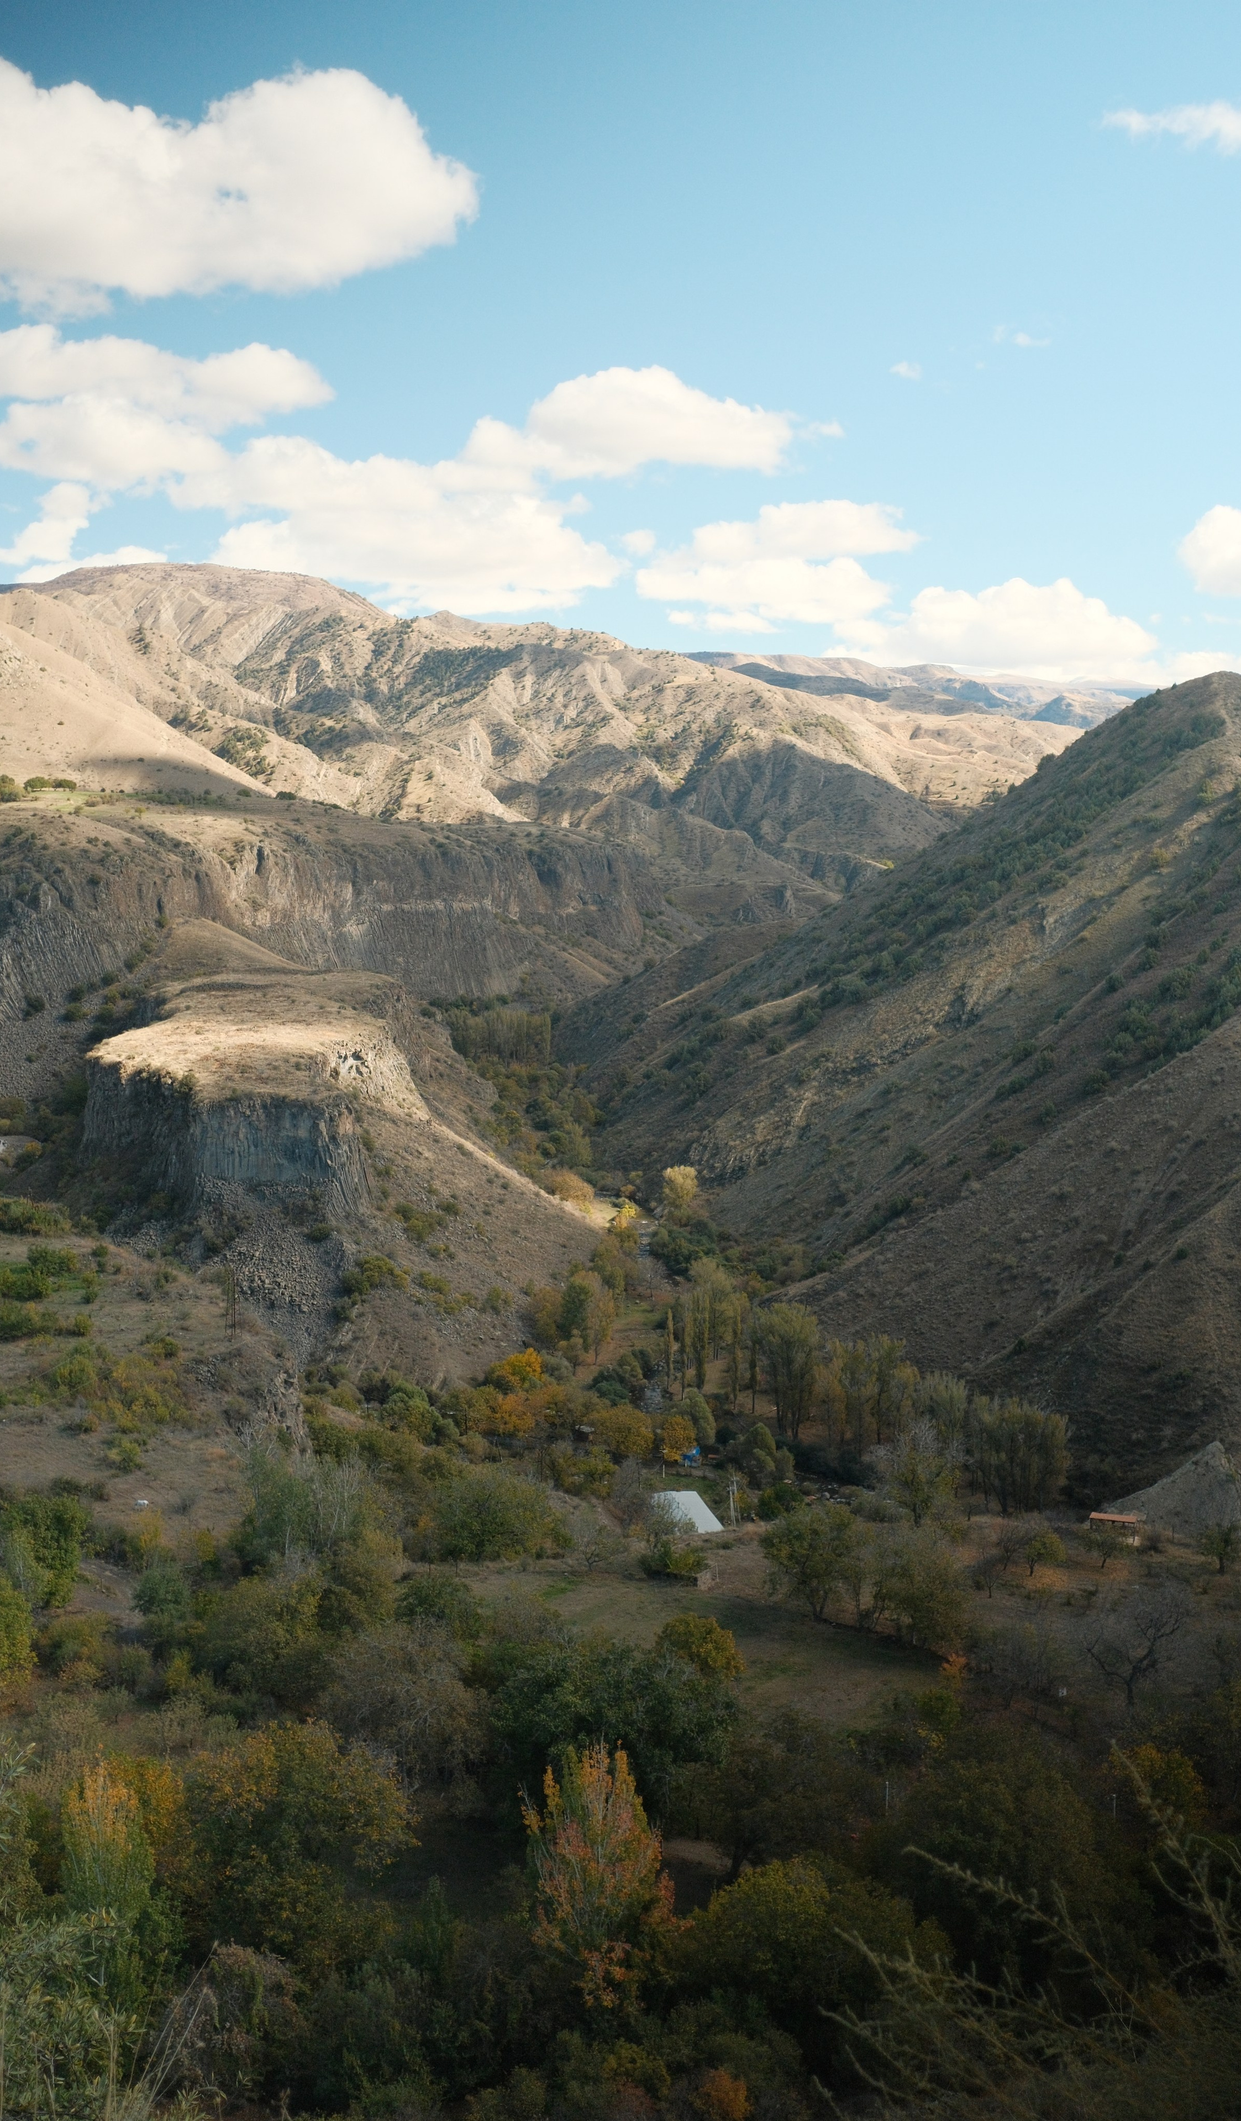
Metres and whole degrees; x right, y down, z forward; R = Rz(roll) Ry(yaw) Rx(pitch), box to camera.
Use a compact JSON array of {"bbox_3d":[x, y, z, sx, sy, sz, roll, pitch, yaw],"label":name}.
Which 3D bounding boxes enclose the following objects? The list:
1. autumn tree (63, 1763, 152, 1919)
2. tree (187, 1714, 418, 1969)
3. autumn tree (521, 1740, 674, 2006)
[{"bbox_3d":[-27.780,42.890,111.470,5.020,10.740,5.020,-2,7,-14],"label":"autumn tree"},{"bbox_3d":[-18.040,44.390,115.670,12.650,14.730,12.010,-1,6,-9],"label":"tree"},{"bbox_3d":[-1.270,44.700,112.680,8.330,15.730,8.330,0,6,-1],"label":"autumn tree"}]

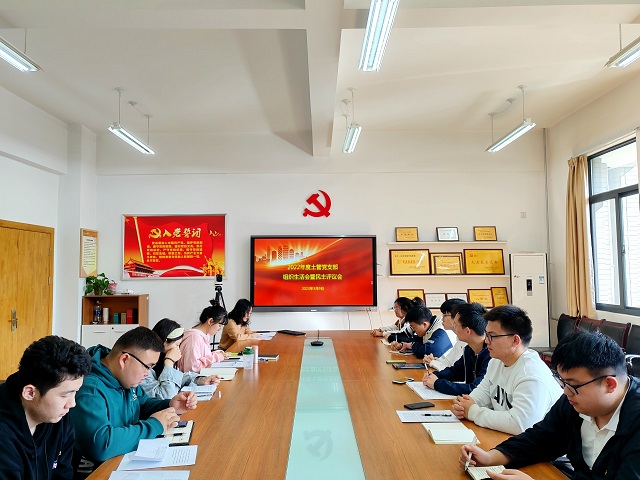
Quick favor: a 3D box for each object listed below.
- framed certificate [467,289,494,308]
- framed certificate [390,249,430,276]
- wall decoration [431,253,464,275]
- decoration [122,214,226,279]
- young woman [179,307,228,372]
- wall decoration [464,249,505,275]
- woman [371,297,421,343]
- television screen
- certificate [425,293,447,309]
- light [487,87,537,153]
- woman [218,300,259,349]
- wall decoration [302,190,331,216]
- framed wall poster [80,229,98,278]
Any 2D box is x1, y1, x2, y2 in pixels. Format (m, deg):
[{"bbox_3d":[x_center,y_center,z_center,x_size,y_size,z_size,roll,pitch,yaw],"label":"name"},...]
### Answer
[{"bbox_3d":[2.279,0.838,7.074,0.328,0.269,0.025,0,-18,-1],"label":"framed certificate"},{"bbox_3d":[1.285,0.319,7.084,0.559,0.364,0.025,0,-16,-1],"label":"framed certificate"},{"bbox_3d":[1.820,0.340,7.153,0.473,0.331,0.025,0,-16,-1],"label":"wall decoration"},{"bbox_3d":[-2.090,0.101,7.165,1.510,0.942,0.030,0,-3,-1],"label":"decoration"},{"bbox_3d":[-1.036,1.164,4.125,0.640,1.220,0.500,0,-4,5],"label":"young woman"},{"bbox_3d":[2.353,0.318,7.140,0.572,0.382,0.025,0,-16,-1],"label":"wall decoration"},{"bbox_3d":[0.887,1.224,5.404,0.700,1.198,0.500,0,-3,-12],"label":"woman"},{"bbox_3d":[-0.087,0.479,7.083,1.794,1.085,0.090,0,-3,-1],"label":"television screen"},{"bbox_3d":[1.648,0.873,7.074,0.284,0.228,0.025,0,-17,-1],"label":"certificate"},{"bbox_3d":[2.325,-1.421,6.155,0.150,0.447,1.289,0,-3,-1],"label":"light"},{"bbox_3d":[-0.922,1.267,5.643,0.630,1.200,0.500,-1,-4,11],"label":"woman"},{"bbox_3d":[-0.036,-0.522,7.225,0.405,0.388,0.025,0,-3,-1],"label":"wall decoration"},{"bbox_3d":[-3.164,0.196,6.846,0.025,0.660,0.520,0,-3,-1],"label":"framed wall poster"}]

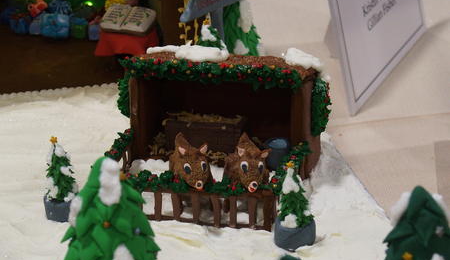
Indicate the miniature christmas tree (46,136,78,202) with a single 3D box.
[{"bbox_3d":[-0.136,0.032,1.215,0.029,0.057,0.029,-1,23,0],"label":"miniature christmas tree"}]

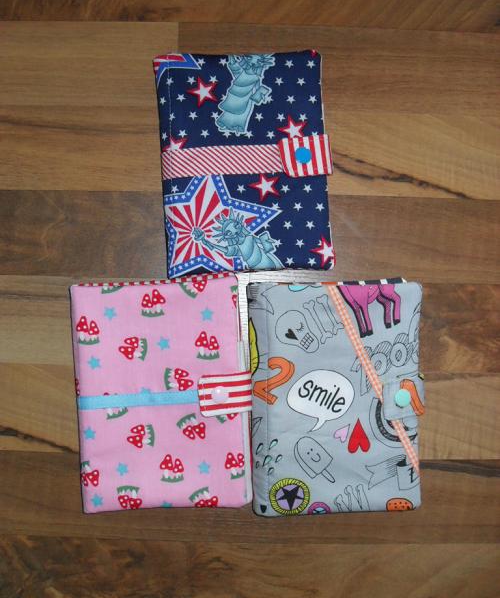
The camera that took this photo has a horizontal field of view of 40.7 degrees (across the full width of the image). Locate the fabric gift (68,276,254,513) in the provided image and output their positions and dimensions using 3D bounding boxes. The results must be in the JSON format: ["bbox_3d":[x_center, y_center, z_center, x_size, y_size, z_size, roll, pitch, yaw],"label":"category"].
[{"bbox_3d":[-0.063,0.069,0.495,0.123,0.021,0.166,-3,90,0],"label":"fabric gift"}]

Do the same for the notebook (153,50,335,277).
[{"bbox_3d":[-0.003,-0.097,0.495,0.123,0.021,0.158,-3,90,0],"label":"notebook"}]

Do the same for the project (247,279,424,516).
[{"bbox_3d":[0.063,0.071,0.495,0.123,0.021,0.166,-1,90,0],"label":"project"}]

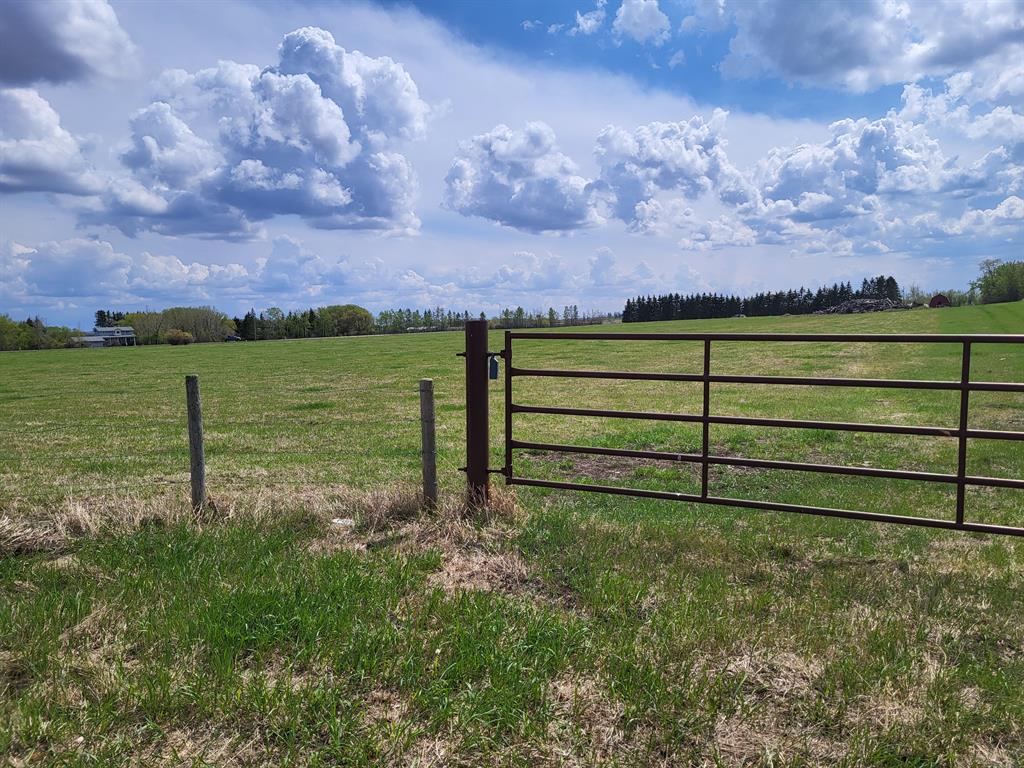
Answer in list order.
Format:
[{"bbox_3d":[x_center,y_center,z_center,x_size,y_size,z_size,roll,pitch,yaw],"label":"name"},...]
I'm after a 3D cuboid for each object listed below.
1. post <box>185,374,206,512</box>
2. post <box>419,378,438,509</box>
[{"bbox_3d":[-2.734,0.519,6.648,0.112,1.174,0.112,-1,4,0],"label":"post"},{"bbox_3d":[-0.724,0.526,6.649,0.112,1.133,0.112,-1,4,0],"label":"post"}]

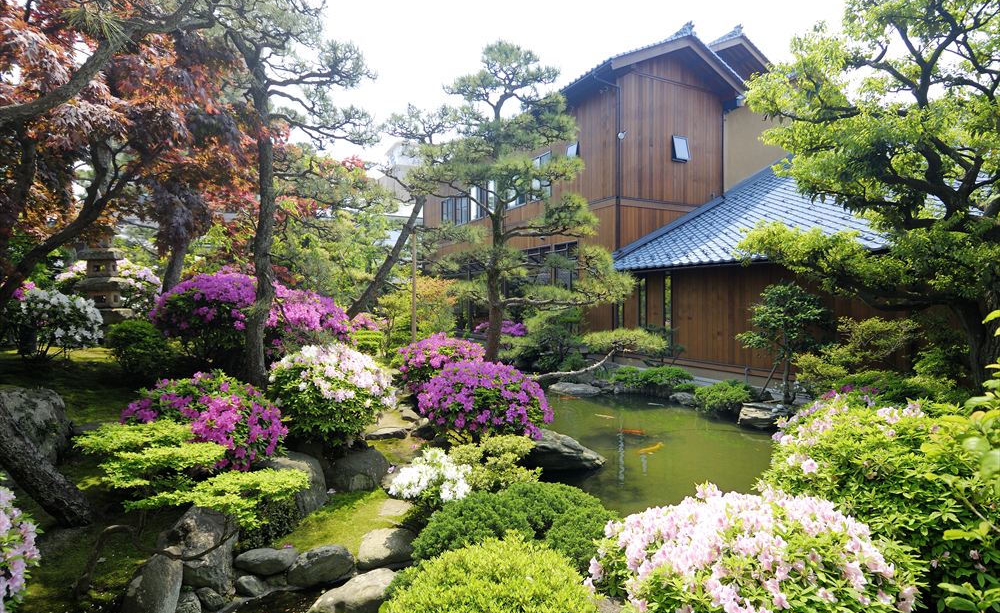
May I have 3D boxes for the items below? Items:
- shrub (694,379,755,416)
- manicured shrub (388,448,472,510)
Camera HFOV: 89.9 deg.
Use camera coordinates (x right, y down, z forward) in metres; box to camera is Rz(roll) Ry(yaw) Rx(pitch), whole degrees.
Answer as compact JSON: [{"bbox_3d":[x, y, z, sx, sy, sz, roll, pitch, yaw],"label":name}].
[{"bbox_3d":[4.127,1.654,9.200,1.000,0.660,0.900,0,0,24],"label":"shrub"},{"bbox_3d":[-0.542,1.356,3.900,0.660,0.520,0.600,0,0,-8],"label":"manicured shrub"}]

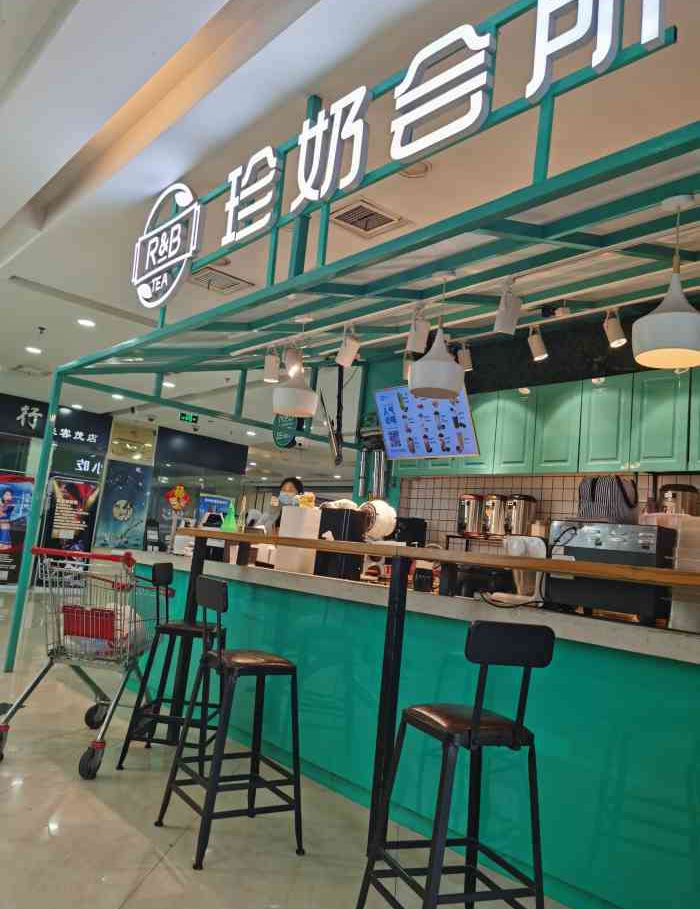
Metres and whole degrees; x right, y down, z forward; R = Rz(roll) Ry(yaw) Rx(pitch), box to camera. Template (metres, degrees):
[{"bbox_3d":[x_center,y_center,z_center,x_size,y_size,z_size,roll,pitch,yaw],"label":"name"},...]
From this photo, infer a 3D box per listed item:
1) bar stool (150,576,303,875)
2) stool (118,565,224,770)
[{"bbox_3d":[-0.411,0.981,2.808,0.410,0.957,0.410,11,-9,-33],"label":"bar stool"},{"bbox_3d":[-0.823,1.058,3.667,0.410,0.957,0.410,5,-8,5],"label":"stool"}]

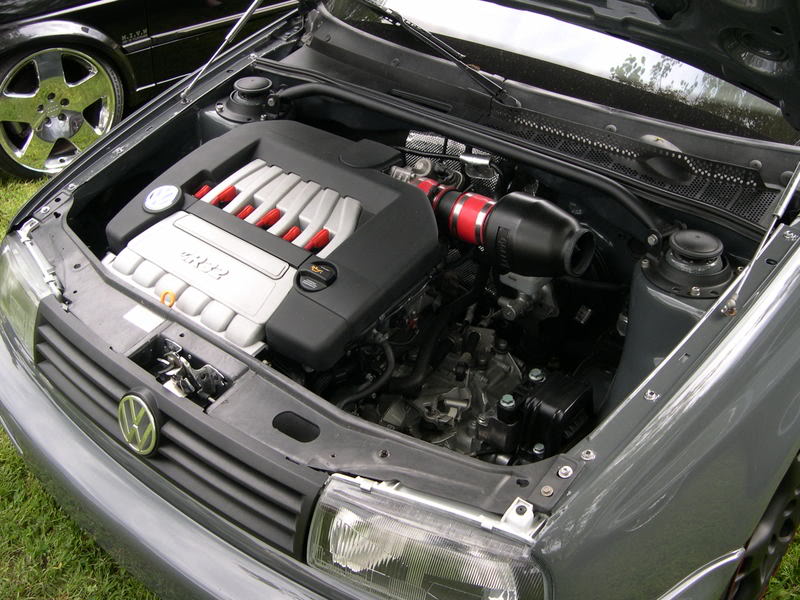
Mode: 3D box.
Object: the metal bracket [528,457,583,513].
[{"bbox_3d":[0.213,0.251,1.213,0.040,0.012,0.085,26,54,32],"label":"metal bracket"}]

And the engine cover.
[{"bbox_3d":[-0.239,-0.149,1.777,0.652,0.130,0.517,26,54,32],"label":"engine cover"}]

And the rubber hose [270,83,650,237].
[{"bbox_3d":[0.089,-0.322,1.810,0.970,0.068,0.062,26,41,32],"label":"rubber hose"}]

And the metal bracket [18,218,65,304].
[{"bbox_3d":[-0.697,-0.086,1.733,0.057,0.037,0.295,-20,39,-27],"label":"metal bracket"}]

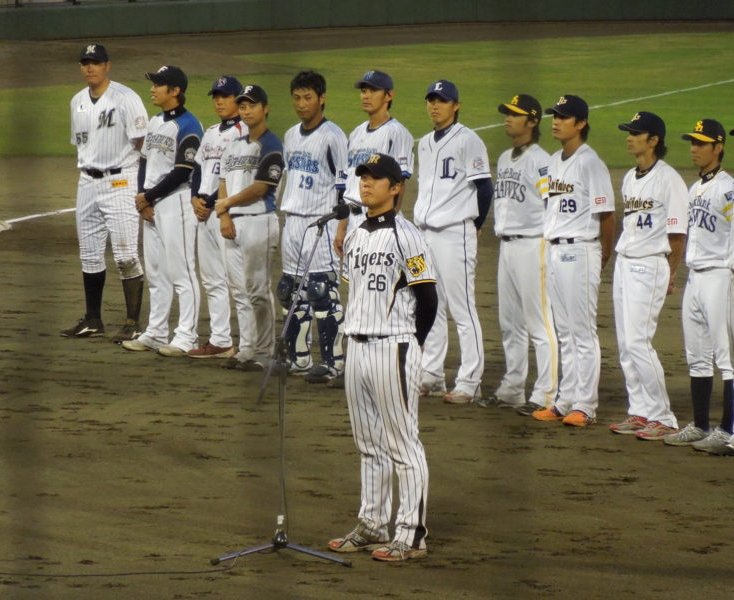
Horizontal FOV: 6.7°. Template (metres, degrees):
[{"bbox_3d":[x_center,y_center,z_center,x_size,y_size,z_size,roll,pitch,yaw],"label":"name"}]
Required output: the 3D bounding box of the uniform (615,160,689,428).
[{"bbox_3d":[1.587,-0.032,34.869,0.340,1.490,0.470,-3,5,-32],"label":"uniform"}]

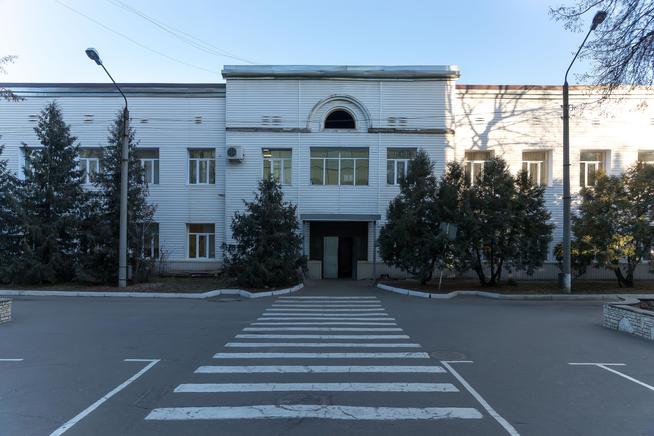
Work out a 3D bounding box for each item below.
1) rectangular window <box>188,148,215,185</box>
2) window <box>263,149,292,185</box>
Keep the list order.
[{"bbox_3d":[-6.464,-2.658,22.500,1.419,1.858,0.180,0,-1,0],"label":"rectangular window"},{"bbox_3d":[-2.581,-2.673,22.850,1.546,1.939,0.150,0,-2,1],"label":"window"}]

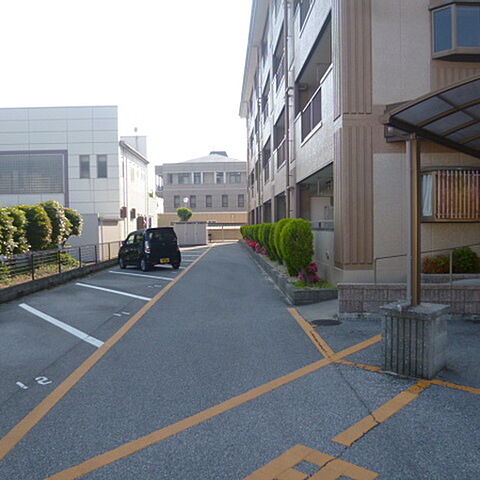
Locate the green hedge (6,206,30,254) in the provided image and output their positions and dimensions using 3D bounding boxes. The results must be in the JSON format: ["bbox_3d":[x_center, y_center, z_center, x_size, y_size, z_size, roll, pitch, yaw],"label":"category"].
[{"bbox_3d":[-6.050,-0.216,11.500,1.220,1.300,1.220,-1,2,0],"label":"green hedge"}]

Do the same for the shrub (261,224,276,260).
[{"bbox_3d":[1.360,0.092,15.700,0.880,1.380,0.880,-1,2,-2],"label":"shrub"}]

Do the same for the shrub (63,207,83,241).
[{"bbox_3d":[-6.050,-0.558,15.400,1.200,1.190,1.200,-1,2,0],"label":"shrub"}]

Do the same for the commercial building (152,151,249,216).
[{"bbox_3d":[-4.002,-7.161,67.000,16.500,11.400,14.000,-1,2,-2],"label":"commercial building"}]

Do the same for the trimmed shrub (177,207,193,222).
[{"bbox_3d":[-5.754,-2.631,46.000,1.600,1.650,1.600,-1,2,-2],"label":"trimmed shrub"}]

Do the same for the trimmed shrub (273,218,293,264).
[{"bbox_3d":[1.440,0.114,13.600,0.880,1.520,0.880,-1,2,-2],"label":"trimmed shrub"}]

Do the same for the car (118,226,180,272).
[{"bbox_3d":[-3.770,0.351,18.120,1.475,1.650,3.395,-2,2,-34],"label":"car"}]

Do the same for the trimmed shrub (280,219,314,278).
[{"bbox_3d":[1.490,0.231,11.500,0.840,1.570,0.860,-1,2,-2],"label":"trimmed shrub"}]

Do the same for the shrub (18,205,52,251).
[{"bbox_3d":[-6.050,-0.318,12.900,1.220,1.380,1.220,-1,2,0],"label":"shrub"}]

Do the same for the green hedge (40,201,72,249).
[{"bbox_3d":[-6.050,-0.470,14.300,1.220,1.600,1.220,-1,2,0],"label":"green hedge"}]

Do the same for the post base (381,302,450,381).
[{"bbox_3d":[2.035,1.135,5.150,0.585,0.710,0.600,1,2,41],"label":"post base"}]

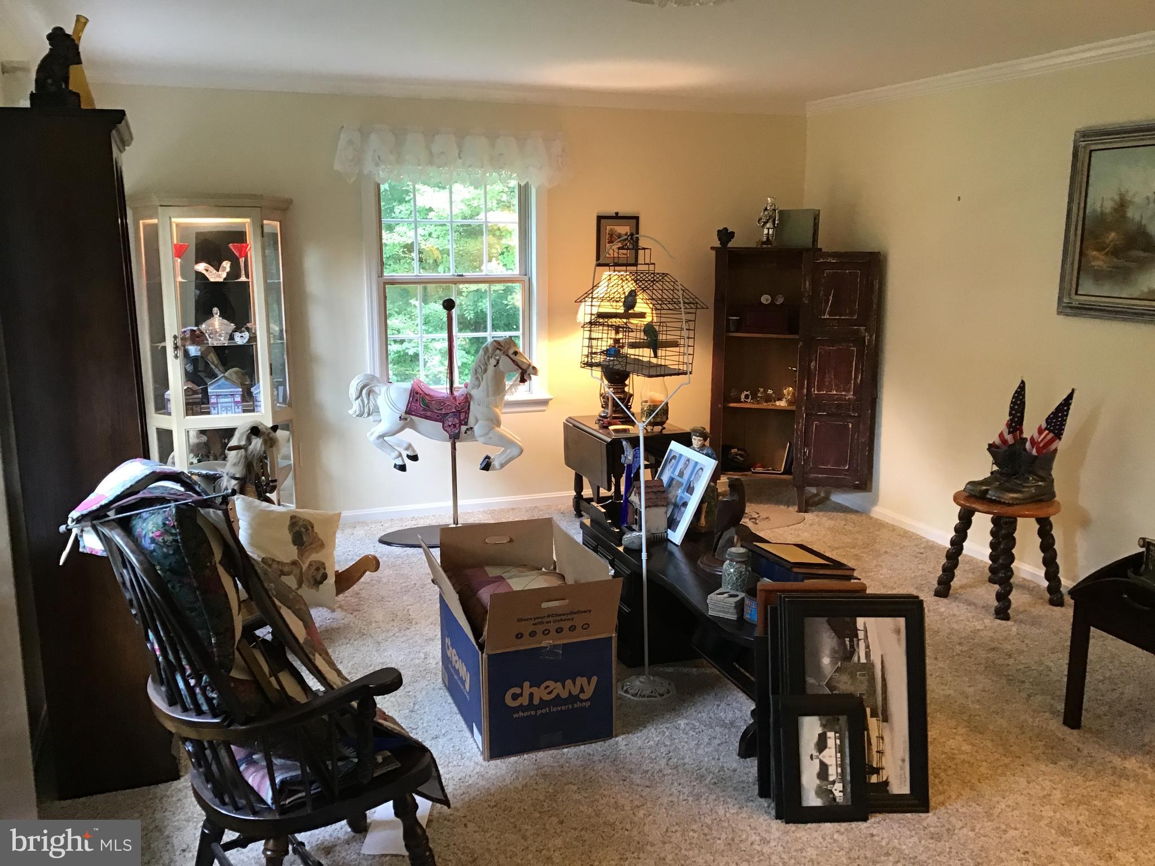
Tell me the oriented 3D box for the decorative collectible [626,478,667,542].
[{"bbox_3d":[0.290,0.315,4.271,0.135,0.237,0.145,-4,12,-20],"label":"decorative collectible"}]

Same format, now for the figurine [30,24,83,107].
[{"bbox_3d":[-1.466,-1.017,2.909,0.125,0.246,0.095,-4,12,-20],"label":"figurine"}]

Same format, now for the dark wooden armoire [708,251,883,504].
[{"bbox_3d":[1.288,-0.324,6.190,0.950,1.540,0.380,3,12,18],"label":"dark wooden armoire"}]

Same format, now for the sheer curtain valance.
[{"bbox_3d":[-0.693,-1.533,5.748,1.309,0.287,0.110,-4,12,-20],"label":"sheer curtain valance"}]

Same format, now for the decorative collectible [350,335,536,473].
[{"bbox_3d":[-0.717,-0.170,5.631,1.023,0.702,0.261,-2,11,-12],"label":"decorative collectible"}]

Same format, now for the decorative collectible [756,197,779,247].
[{"bbox_3d":[1.115,-1.224,6.036,0.125,0.287,0.105,3,12,18],"label":"decorative collectible"}]

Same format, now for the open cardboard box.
[{"bbox_3d":[-0.206,0.685,3.573,0.512,0.577,0.692,-4,12,-20],"label":"open cardboard box"}]

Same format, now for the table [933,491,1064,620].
[{"bbox_3d":[1.914,0.530,4.653,0.431,0.473,0.431,-6,12,-28],"label":"table"}]

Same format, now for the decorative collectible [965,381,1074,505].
[{"bbox_3d":[1.944,0.029,4.561,0.370,0.500,0.270,-4,12,-21],"label":"decorative collectible"}]

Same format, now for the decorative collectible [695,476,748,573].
[{"bbox_3d":[0.523,0.322,3.675,0.190,0.325,0.180,-4,12,-21],"label":"decorative collectible"}]

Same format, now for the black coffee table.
[{"bbox_3d":[0.542,0.698,3.771,0.610,0.455,1.430,-4,12,-21],"label":"black coffee table"}]

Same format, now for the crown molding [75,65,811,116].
[{"bbox_3d":[-0.550,-1.878,5.712,4.150,0.085,0.075,-4,12,-21],"label":"crown molding"}]

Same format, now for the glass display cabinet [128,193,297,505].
[{"bbox_3d":[-1.823,-0.293,5.341,0.790,1.820,0.350,-4,12,-19],"label":"glass display cabinet"}]

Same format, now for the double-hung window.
[{"bbox_3d":[-0.692,-0.855,5.972,0.940,1.344,0.120,-4,12,-20],"label":"double-hung window"}]

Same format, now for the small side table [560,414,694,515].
[{"bbox_3d":[0.262,0.245,5.814,0.510,0.570,0.680,-4,12,-21],"label":"small side table"}]

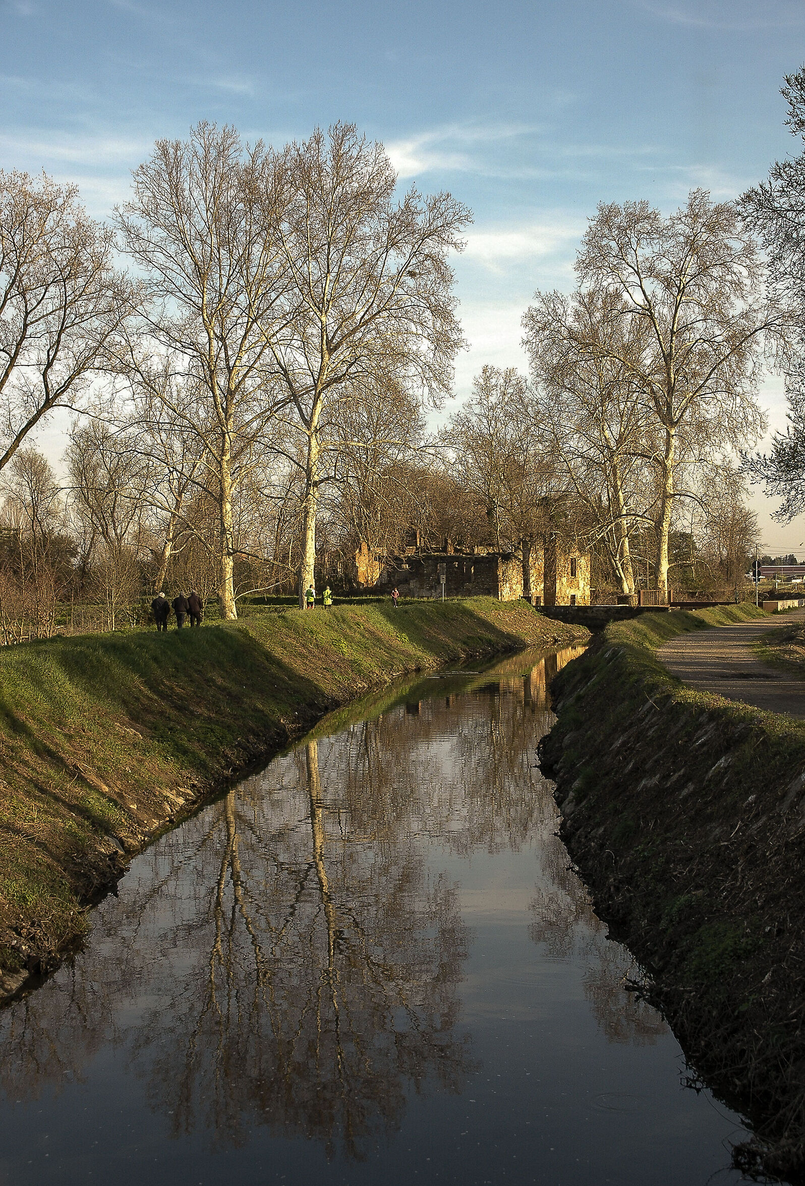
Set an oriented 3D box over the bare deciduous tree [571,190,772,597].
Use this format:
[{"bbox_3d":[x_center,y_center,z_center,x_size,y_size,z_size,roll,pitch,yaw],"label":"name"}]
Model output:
[{"bbox_3d":[25.438,-18.732,162.000,19.045,38.806,18.474,-1,1,0],"label":"bare deciduous tree"}]

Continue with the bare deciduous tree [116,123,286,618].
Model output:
[{"bbox_3d":[-15.365,-16.955,131.000,13.087,38.032,12.694,-1,1,0],"label":"bare deciduous tree"}]

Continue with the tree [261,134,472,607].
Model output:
[{"bbox_3d":[-2.478,-16.225,123.000,14.732,34.962,14.290,-1,1,0],"label":"tree"}]

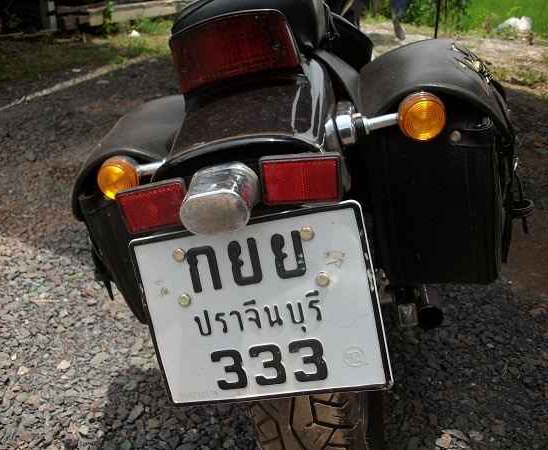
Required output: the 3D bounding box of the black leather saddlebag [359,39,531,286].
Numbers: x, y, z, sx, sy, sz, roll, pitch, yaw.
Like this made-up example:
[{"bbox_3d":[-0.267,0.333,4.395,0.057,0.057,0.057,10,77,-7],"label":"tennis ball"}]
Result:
[{"bbox_3d":[0.227,-0.116,0.807,0.160,0.262,0.330,-5,26,13],"label":"black leather saddlebag"}]

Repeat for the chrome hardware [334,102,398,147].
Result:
[{"bbox_3d":[0.098,-0.106,0.588,0.068,0.038,0.038,-10,24,15],"label":"chrome hardware"}]

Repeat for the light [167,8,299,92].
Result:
[{"bbox_3d":[-0.039,-0.203,0.657,0.148,0.073,0.060,-10,9,15],"label":"light"}]

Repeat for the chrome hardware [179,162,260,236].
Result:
[{"bbox_3d":[-0.044,-0.022,0.470,0.055,0.040,0.060,-10,19,15],"label":"chrome hardware"}]

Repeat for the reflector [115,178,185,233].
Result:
[{"bbox_3d":[-0.115,-0.018,0.532,0.073,0.041,0.012,-12,9,16],"label":"reflector"}]

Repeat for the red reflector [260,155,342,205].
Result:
[{"bbox_3d":[0.026,-0.041,0.492,0.073,0.041,0.012,-2,11,14],"label":"red reflector"}]

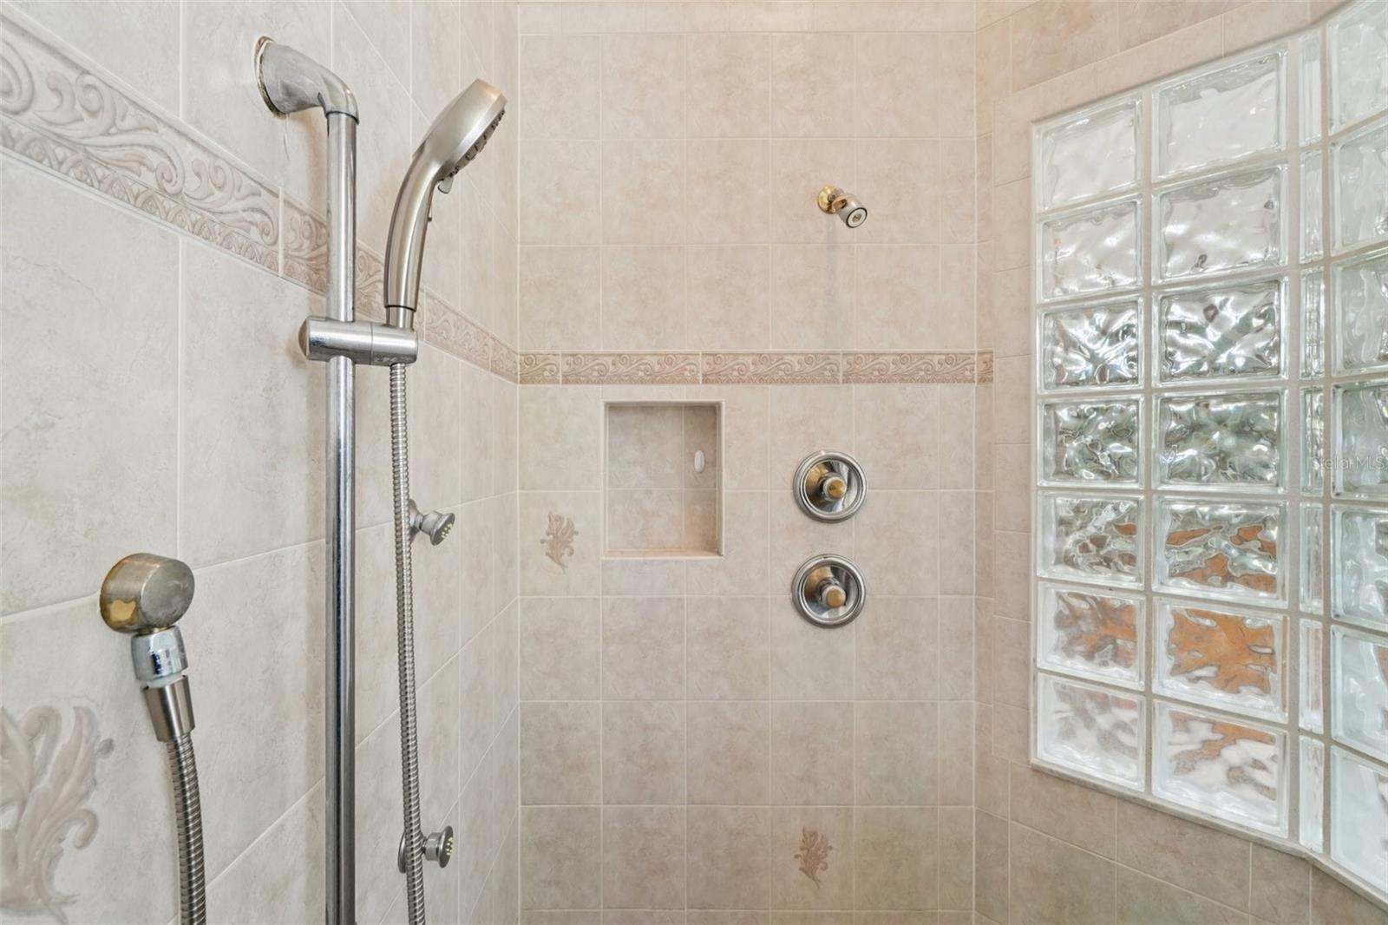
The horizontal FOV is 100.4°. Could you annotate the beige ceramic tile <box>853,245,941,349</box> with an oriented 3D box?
[{"bbox_3d":[0.488,-0.394,1.388,0.200,0.248,0.009,0,0,0],"label":"beige ceramic tile"}]

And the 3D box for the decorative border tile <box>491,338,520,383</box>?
[{"bbox_3d":[-0.425,-0.227,1.293,0.009,0.079,0.215,0,0,-2],"label":"decorative border tile"}]

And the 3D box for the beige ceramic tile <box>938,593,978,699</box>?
[{"bbox_3d":[0.630,0.446,1.387,0.083,0.248,0.010,0,0,0],"label":"beige ceramic tile"}]

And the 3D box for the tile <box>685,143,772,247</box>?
[{"bbox_3d":[0.083,-0.648,1.391,0.200,0.250,0.010,0,0,0],"label":"tile"}]

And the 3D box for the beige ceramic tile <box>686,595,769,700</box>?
[{"bbox_3d":[0.083,0.452,1.402,0.203,0.253,0.010,0,1,0],"label":"beige ceramic tile"}]

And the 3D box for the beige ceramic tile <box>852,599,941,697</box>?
[{"bbox_3d":[0.486,0.446,1.387,0.200,0.248,0.010,0,0,0],"label":"beige ceramic tile"}]

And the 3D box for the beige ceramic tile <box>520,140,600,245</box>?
[{"bbox_3d":[-0.319,-0.646,1.391,0.194,0.250,0.009,0,0,0],"label":"beige ceramic tile"}]

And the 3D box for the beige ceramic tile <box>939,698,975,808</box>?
[{"bbox_3d":[0.630,0.697,1.387,0.083,0.249,0.010,0,0,0],"label":"beige ceramic tile"}]

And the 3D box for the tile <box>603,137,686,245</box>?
[{"bbox_3d":[-0.120,-0.646,1.390,0.200,0.250,0.009,0,0,0],"label":"tile"}]

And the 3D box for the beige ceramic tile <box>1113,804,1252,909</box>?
[{"bbox_3d":[0.946,0.758,1.125,0.200,0.137,0.009,0,0,44],"label":"beige ceramic tile"}]

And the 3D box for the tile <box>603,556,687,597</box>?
[{"bbox_3d":[-0.121,0.277,1.400,0.201,0.093,0.010,0,1,0],"label":"tile"}]

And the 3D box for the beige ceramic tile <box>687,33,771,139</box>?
[{"bbox_3d":[0.083,-0.899,1.388,0.200,0.250,0.009,0,0,0],"label":"beige ceramic tile"}]

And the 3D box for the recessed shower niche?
[{"bbox_3d":[-0.074,0.041,1.438,0.283,0.372,0.100,0,0,0],"label":"recessed shower niche"}]

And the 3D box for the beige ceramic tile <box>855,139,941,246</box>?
[{"bbox_3d":[0.487,-0.646,1.387,0.200,0.250,0.009,0,0,0],"label":"beige ceramic tile"}]

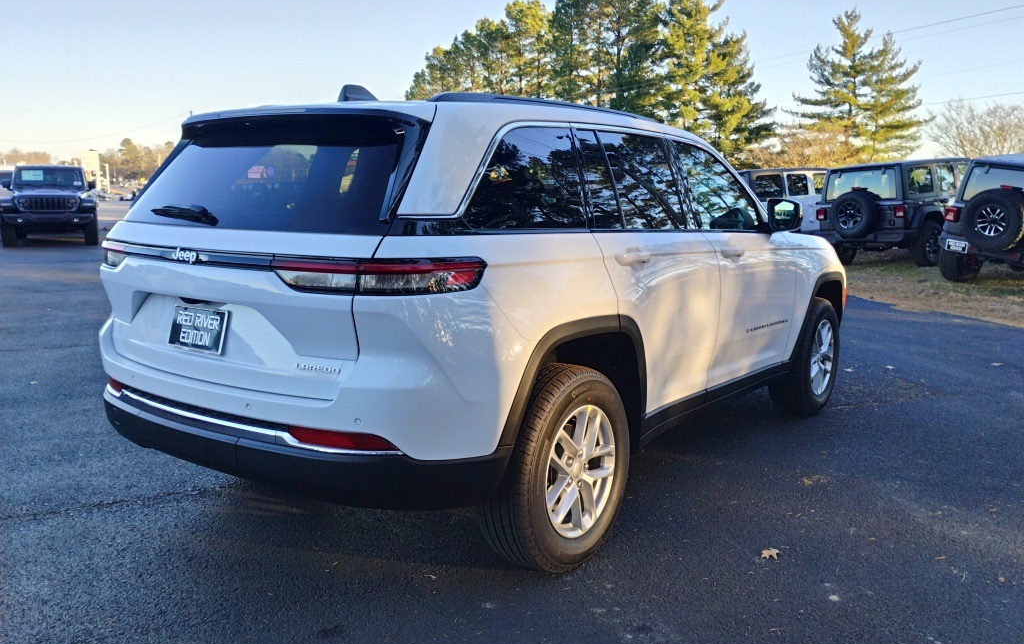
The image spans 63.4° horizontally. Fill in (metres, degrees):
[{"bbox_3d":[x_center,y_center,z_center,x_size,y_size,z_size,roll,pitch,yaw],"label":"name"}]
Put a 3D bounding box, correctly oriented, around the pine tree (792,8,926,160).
[{"bbox_3d":[14.859,-8.818,36.114,5.299,9.301,4.769,3,9,22],"label":"pine tree"}]

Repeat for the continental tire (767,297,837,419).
[{"bbox_3d":[1.927,0.216,5.473,0.270,0.775,0.775,7,10,36],"label":"continental tire"}]

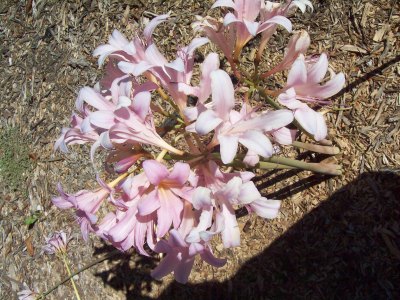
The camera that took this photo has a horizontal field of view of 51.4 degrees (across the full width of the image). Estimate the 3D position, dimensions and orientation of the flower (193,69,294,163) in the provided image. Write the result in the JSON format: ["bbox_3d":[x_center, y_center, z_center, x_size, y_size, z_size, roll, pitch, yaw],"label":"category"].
[{"bbox_3d":[0.045,-0.037,0.455,0.075,0.100,0.100,-35,67,52],"label":"flower"}]

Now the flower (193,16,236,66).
[{"bbox_3d":[0.020,-0.141,0.545,0.055,0.055,0.082,-34,100,29],"label":"flower"}]

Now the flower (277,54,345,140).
[{"bbox_3d":[0.134,-0.064,0.505,0.075,0.090,0.095,9,92,49],"label":"flower"}]

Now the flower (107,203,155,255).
[{"bbox_3d":[-0.085,0.099,0.530,0.060,0.060,0.080,23,79,34],"label":"flower"}]

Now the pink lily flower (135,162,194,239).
[{"bbox_3d":[-0.039,0.058,0.480,0.088,0.078,0.075,-55,20,19],"label":"pink lily flower"}]

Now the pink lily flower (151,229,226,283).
[{"bbox_3d":[-0.015,0.131,0.530,0.085,0.085,0.075,-15,64,33],"label":"pink lily flower"}]

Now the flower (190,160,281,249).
[{"bbox_3d":[0.039,0.066,0.485,0.095,0.095,0.080,-57,40,18],"label":"flower"}]

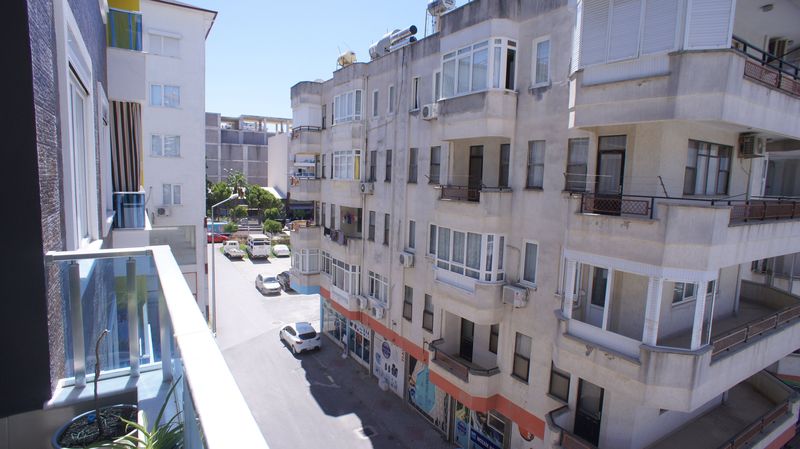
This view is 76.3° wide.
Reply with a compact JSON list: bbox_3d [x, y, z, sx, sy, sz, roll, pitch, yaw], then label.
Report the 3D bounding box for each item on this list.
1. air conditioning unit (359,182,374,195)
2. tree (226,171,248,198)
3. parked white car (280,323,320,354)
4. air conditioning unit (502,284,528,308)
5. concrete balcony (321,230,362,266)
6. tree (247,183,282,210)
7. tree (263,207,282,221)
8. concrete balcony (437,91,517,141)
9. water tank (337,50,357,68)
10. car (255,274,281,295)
[{"bbox_3d":[-1.778,-2.018,28.151,0.340,0.600,0.850,-2,8,-29],"label":"air conditioning unit"},{"bbox_3d":[-29.660,-4.727,92.350,4.300,10.000,4.300,-2,8,-29],"label":"tree"},{"bbox_3d":[-6.529,7.106,33.111,1.770,1.500,4.150,-2,8,-29],"label":"parked white car"},{"bbox_3d":[3.755,2.333,16.583,0.310,0.559,0.828,-1,6,-29],"label":"air conditioning unit"},{"bbox_3d":[-3.333,1.360,30.589,1.150,1.500,3.900,-2,8,-29],"label":"concrete balcony"},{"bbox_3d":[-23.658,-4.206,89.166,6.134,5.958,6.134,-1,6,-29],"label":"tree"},{"bbox_3d":[-22.064,-1.644,88.049,3.028,2.596,3.028,-1,6,-29],"label":"tree"},{"bbox_3d":[2.593,-3.754,17.988,0.989,1.495,3.450,-1,6,-29],"label":"concrete balcony"},{"bbox_3d":[-3.407,-10.470,32.286,0.750,0.900,1.550,-2,8,-29],"label":"water tank"},{"bbox_3d":[-11.611,4.888,44.255,1.750,1.460,4.200,-1,7,-22],"label":"car"}]

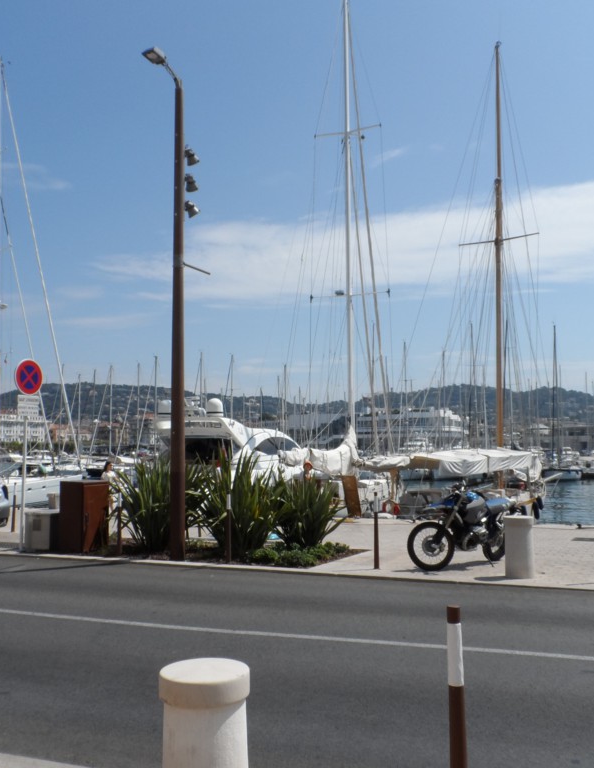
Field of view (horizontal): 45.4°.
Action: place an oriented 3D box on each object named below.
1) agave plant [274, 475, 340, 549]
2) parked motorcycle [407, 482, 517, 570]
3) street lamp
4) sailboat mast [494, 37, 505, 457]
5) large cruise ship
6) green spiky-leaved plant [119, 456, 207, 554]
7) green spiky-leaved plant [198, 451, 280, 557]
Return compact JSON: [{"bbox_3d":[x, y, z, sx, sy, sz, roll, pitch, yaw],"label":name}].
[{"bbox_3d":[0.152,2.380,13.418,1.280,1.370,1.250,-1,-6,0],"label":"agave plant"},{"bbox_3d":[2.628,2.131,10.781,2.300,1.240,0.880,5,-8,-40],"label":"parked motorcycle"},{"bbox_3d":[-2.118,-1.337,12.044,0.420,8.480,1.550,-3,-6,24],"label":"street lamp"},{"bbox_3d":[6.991,-4.174,24.501,0.210,15.880,0.210,-1,-6,22],"label":"sailboat mast"},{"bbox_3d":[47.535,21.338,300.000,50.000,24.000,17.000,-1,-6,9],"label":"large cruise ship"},{"bbox_3d":[-2.498,2.230,13.338,1.550,1.700,1.500,-1,-6,0],"label":"green spiky-leaved plant"},{"bbox_3d":[-1.010,2.061,12.713,1.450,1.820,1.400,-1,-5,0],"label":"green spiky-leaved plant"}]

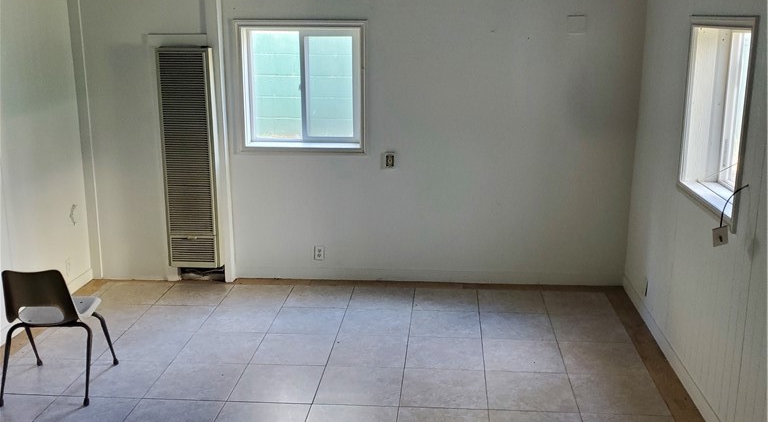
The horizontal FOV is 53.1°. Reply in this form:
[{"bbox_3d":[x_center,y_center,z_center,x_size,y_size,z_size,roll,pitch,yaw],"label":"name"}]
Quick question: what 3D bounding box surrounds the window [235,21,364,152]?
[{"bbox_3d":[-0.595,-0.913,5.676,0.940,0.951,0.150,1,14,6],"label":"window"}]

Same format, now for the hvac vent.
[{"bbox_3d":[-1.421,-0.374,5.689,0.389,1.618,0.130,1,14,6],"label":"hvac vent"}]

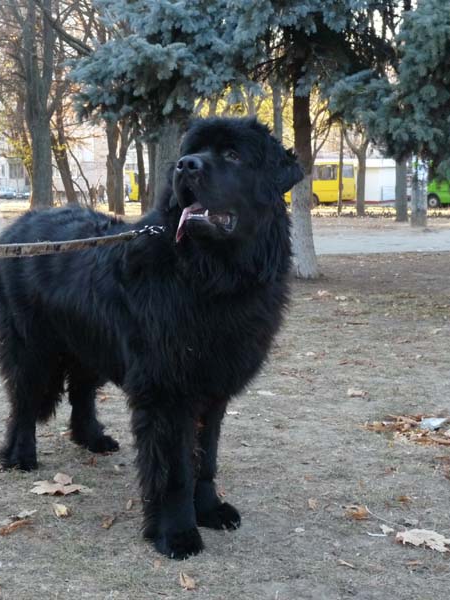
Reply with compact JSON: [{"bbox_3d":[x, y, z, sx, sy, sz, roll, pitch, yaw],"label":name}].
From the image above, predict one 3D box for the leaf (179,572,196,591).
[{"bbox_3d":[-0.076,0.561,2.083,0.028,0.025,0.050,-1,6,-8],"label":"leaf"}]

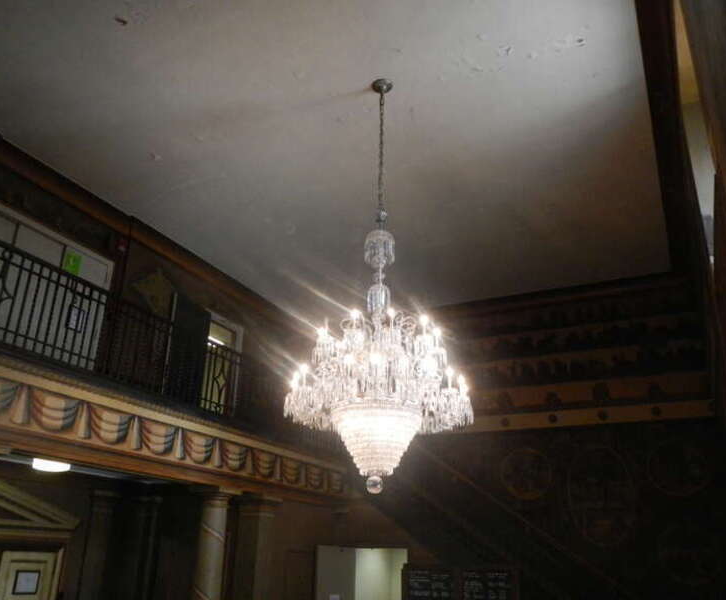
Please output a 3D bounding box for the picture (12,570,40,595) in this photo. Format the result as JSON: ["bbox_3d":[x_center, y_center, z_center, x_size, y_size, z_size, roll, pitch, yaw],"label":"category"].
[{"bbox_3d":[-3.877,3.265,7.480,0.025,0.250,0.322,-9,-24,24],"label":"picture"}]

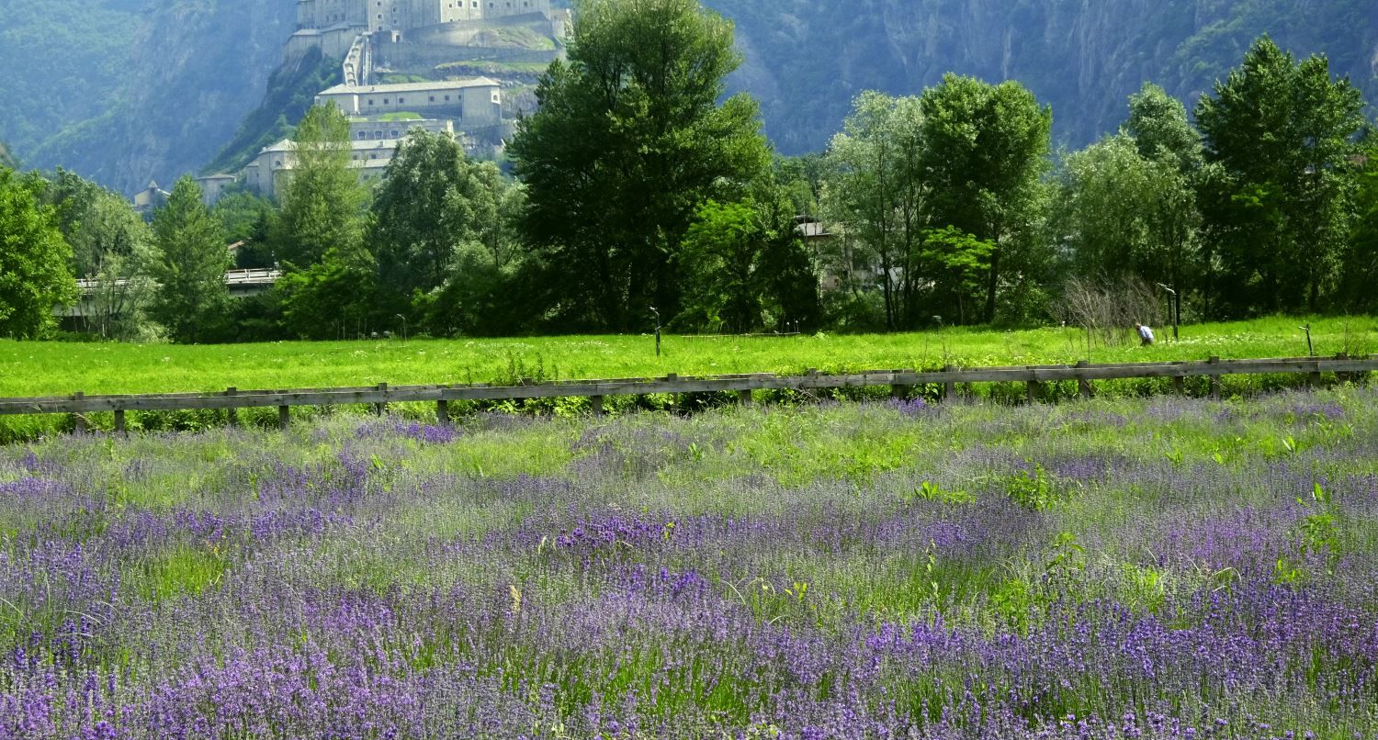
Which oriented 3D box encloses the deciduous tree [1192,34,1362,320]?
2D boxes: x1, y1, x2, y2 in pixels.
[{"bbox_3d":[27.907,-9.052,150.000,8.082,13.425,7.274,-1,1,0],"label":"deciduous tree"}]

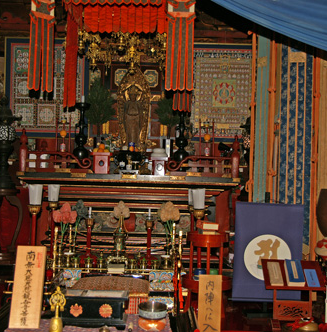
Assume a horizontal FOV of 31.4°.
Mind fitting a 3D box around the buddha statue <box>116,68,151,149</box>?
[{"bbox_3d":[-0.345,-0.655,6.700,0.390,0.960,0.310,1,-1,0],"label":"buddha statue"}]

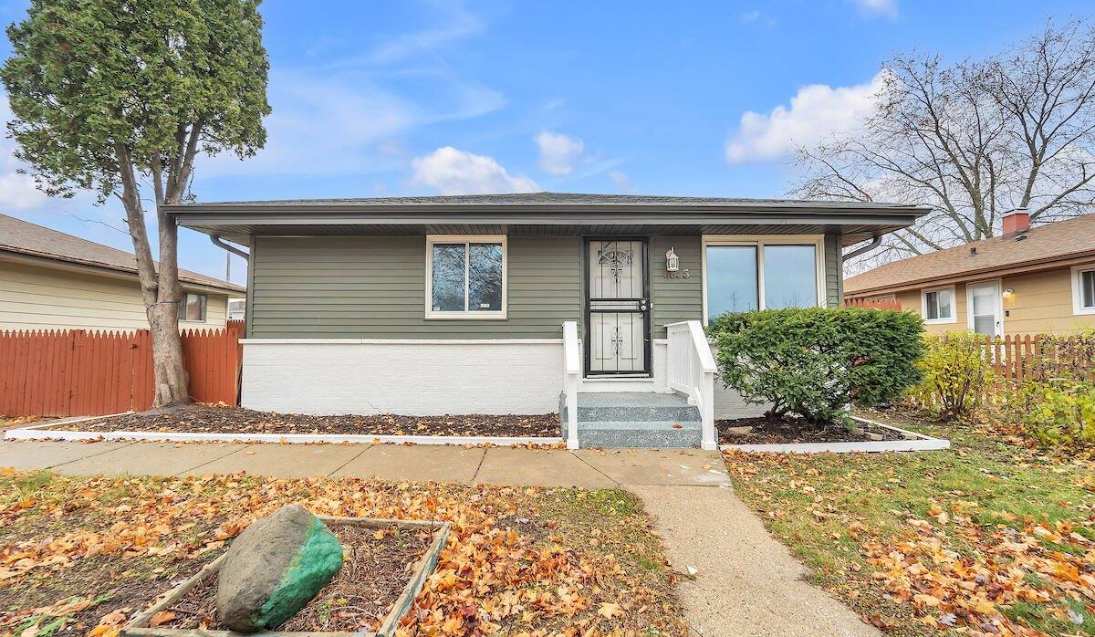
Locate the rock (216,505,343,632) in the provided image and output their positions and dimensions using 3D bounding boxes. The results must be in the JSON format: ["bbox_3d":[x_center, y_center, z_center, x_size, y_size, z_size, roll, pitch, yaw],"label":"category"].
[{"bbox_3d":[-1.225,1.109,1.950,0.400,0.430,0.460,-1,-3,15],"label":"rock"}]

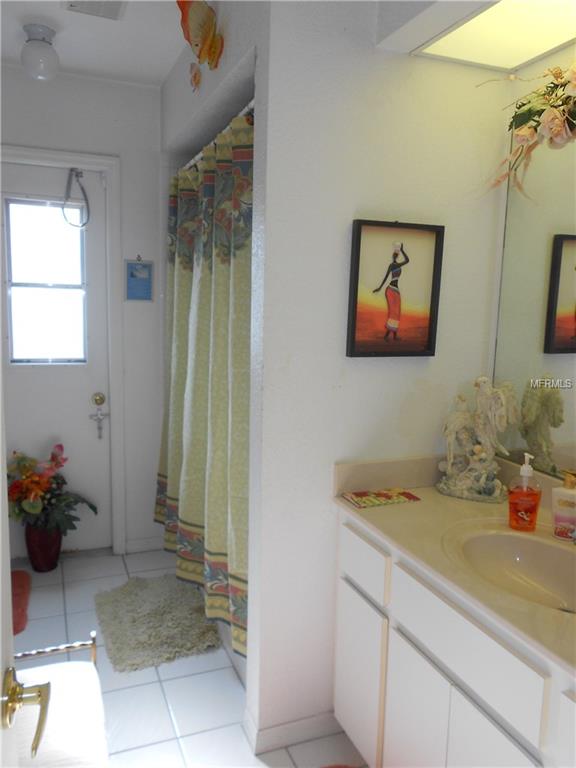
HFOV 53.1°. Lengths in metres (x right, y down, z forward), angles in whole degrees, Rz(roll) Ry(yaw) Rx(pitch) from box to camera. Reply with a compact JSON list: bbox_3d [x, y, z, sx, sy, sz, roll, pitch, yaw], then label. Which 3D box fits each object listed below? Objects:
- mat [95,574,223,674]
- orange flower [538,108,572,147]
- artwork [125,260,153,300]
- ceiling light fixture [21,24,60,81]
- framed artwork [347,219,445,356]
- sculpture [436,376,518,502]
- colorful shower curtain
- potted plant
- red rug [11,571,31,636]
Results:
[{"bbox_3d":[-0.600,1.022,2.597,0.460,0.035,0.710,-2,9,-22],"label":"mat"},{"bbox_3d":[0.738,-0.712,1.593,0.090,0.102,0.080,6,10,30],"label":"orange flower"},{"bbox_3d":[-0.781,-0.544,3.042,0.143,0.205,0.015,-2,9,-22],"label":"artwork"},{"bbox_3d":[-1.014,-1.346,2.367,0.157,0.198,0.157,-2,9,-22],"label":"ceiling light fixture"},{"bbox_3d":[0.329,-0.282,1.740,0.314,0.393,0.022,-2,9,-22],"label":"framed artwork"},{"bbox_3d":[0.600,0.165,1.815,0.242,0.375,0.165,4,9,19],"label":"sculpture"},{"bbox_3d":[-0.389,-0.063,2.489,0.130,1.820,1.450,-2,9,-22],"label":"colorful shower curtain"},{"bbox_3d":[-1.215,0.635,2.963,0.450,0.665,0.350,-2,9,-22],"label":"potted plant"},{"bbox_3d":[-1.427,1.012,2.621,0.470,0.020,0.580,-2,9,-23],"label":"red rug"}]

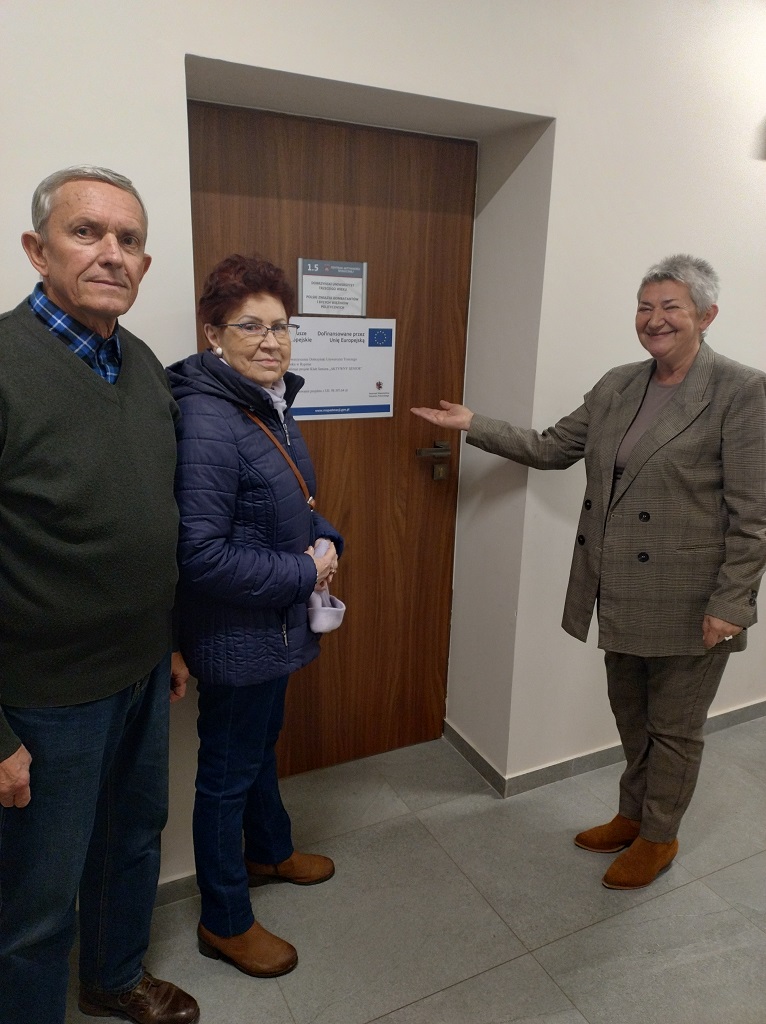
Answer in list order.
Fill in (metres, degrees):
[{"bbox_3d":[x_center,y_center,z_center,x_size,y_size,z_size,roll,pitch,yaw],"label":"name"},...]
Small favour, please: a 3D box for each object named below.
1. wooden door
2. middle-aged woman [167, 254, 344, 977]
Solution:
[{"bbox_3d":[-0.176,-0.105,2.376,0.950,2.065,0.050,-6,16,-26],"label":"wooden door"},{"bbox_3d":[-0.287,0.260,1.773,0.400,1.655,0.480,3,15,6],"label":"middle-aged woman"}]

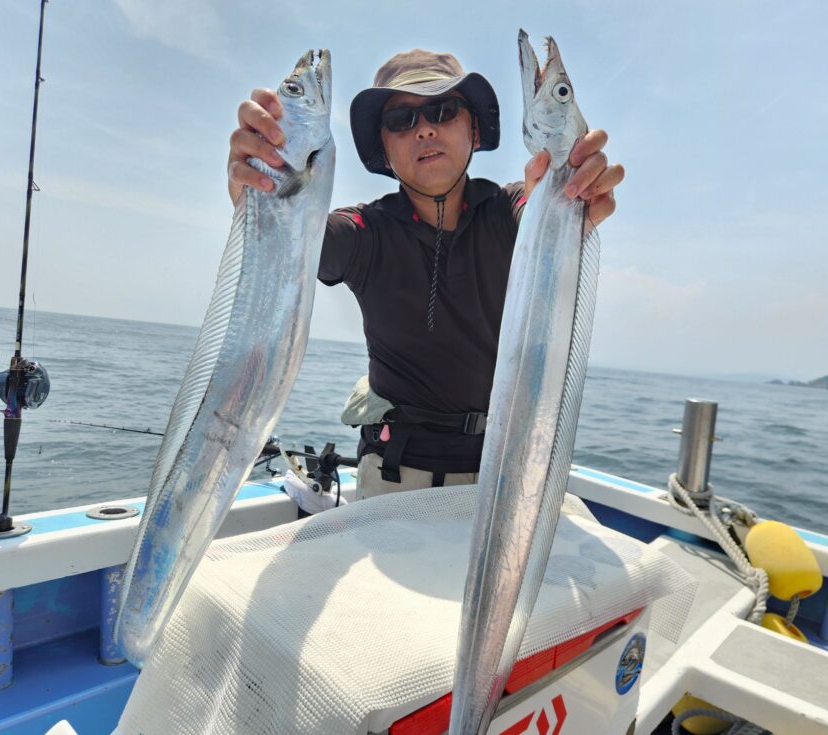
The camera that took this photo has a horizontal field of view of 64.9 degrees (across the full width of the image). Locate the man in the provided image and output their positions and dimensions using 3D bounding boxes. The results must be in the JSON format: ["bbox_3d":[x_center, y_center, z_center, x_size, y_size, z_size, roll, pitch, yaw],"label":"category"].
[{"bbox_3d":[-0.025,0.231,0.993,0.510,1.670,0.820,5,2,0],"label":"man"}]

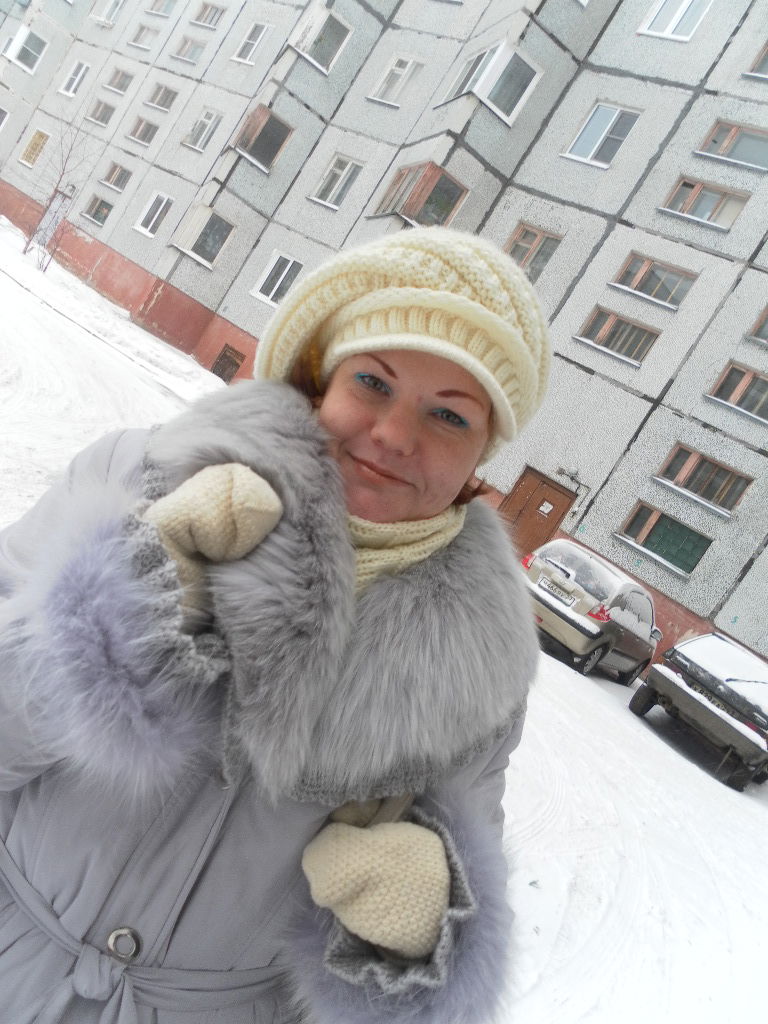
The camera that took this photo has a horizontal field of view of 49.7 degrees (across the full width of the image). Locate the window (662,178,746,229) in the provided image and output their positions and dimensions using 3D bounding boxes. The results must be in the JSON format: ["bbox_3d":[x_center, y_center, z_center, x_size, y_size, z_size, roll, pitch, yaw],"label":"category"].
[{"bbox_3d":[5.914,-5.694,15.225,1.434,0.731,0.180,36,7,36],"label":"window"}]

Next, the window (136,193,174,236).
[{"bbox_3d":[-6.888,-8.964,24.989,1.077,1.229,0.150,36,6,36],"label":"window"}]

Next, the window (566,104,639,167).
[{"bbox_3d":[4.586,-7.936,17.436,1.092,1.292,0.160,36,6,36],"label":"window"}]

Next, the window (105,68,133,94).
[{"bbox_3d":[-8.923,-14.571,28.088,1.372,0.653,0.150,36,6,36],"label":"window"}]

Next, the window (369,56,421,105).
[{"bbox_3d":[0.324,-10.620,20.459,1.098,1.160,0.180,36,7,36],"label":"window"}]

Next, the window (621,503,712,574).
[{"bbox_3d":[4.945,0.453,14.616,1.470,0.704,0.160,36,6,36],"label":"window"}]

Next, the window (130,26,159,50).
[{"bbox_3d":[-8.227,-16.304,28.483,1.428,0.703,0.160,36,6,36],"label":"window"}]

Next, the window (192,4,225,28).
[{"bbox_3d":[-5.433,-15.439,25.794,1.361,0.637,0.180,36,7,36],"label":"window"}]

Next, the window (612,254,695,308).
[{"bbox_3d":[5.121,-4.368,15.626,1.430,0.713,0.150,36,6,36],"label":"window"}]

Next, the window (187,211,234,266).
[{"bbox_3d":[-4.424,-7.055,21.436,0.706,1.234,0.180,30,6,-24],"label":"window"}]

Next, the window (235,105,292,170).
[{"bbox_3d":[-3.082,-9.661,21.410,1.022,1.250,0.150,30,6,-24],"label":"window"}]

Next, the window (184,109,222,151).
[{"bbox_3d":[-5.478,-11.639,25.230,1.155,1.260,0.160,36,6,36],"label":"window"}]

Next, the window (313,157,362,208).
[{"bbox_3d":[-1.145,-8.381,21.017,1.049,1.239,0.150,36,6,36],"label":"window"}]

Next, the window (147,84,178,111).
[{"bbox_3d":[-6.954,-13.030,26.059,1.392,0.703,0.180,36,7,36],"label":"window"}]

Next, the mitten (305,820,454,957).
[{"bbox_3d":[-0.005,0.278,0.610,0.120,0.100,0.100,32,5,0],"label":"mitten"}]

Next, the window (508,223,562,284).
[{"bbox_3d":[3.001,-5.334,17.327,1.102,1.206,0.150,36,6,36],"label":"window"}]

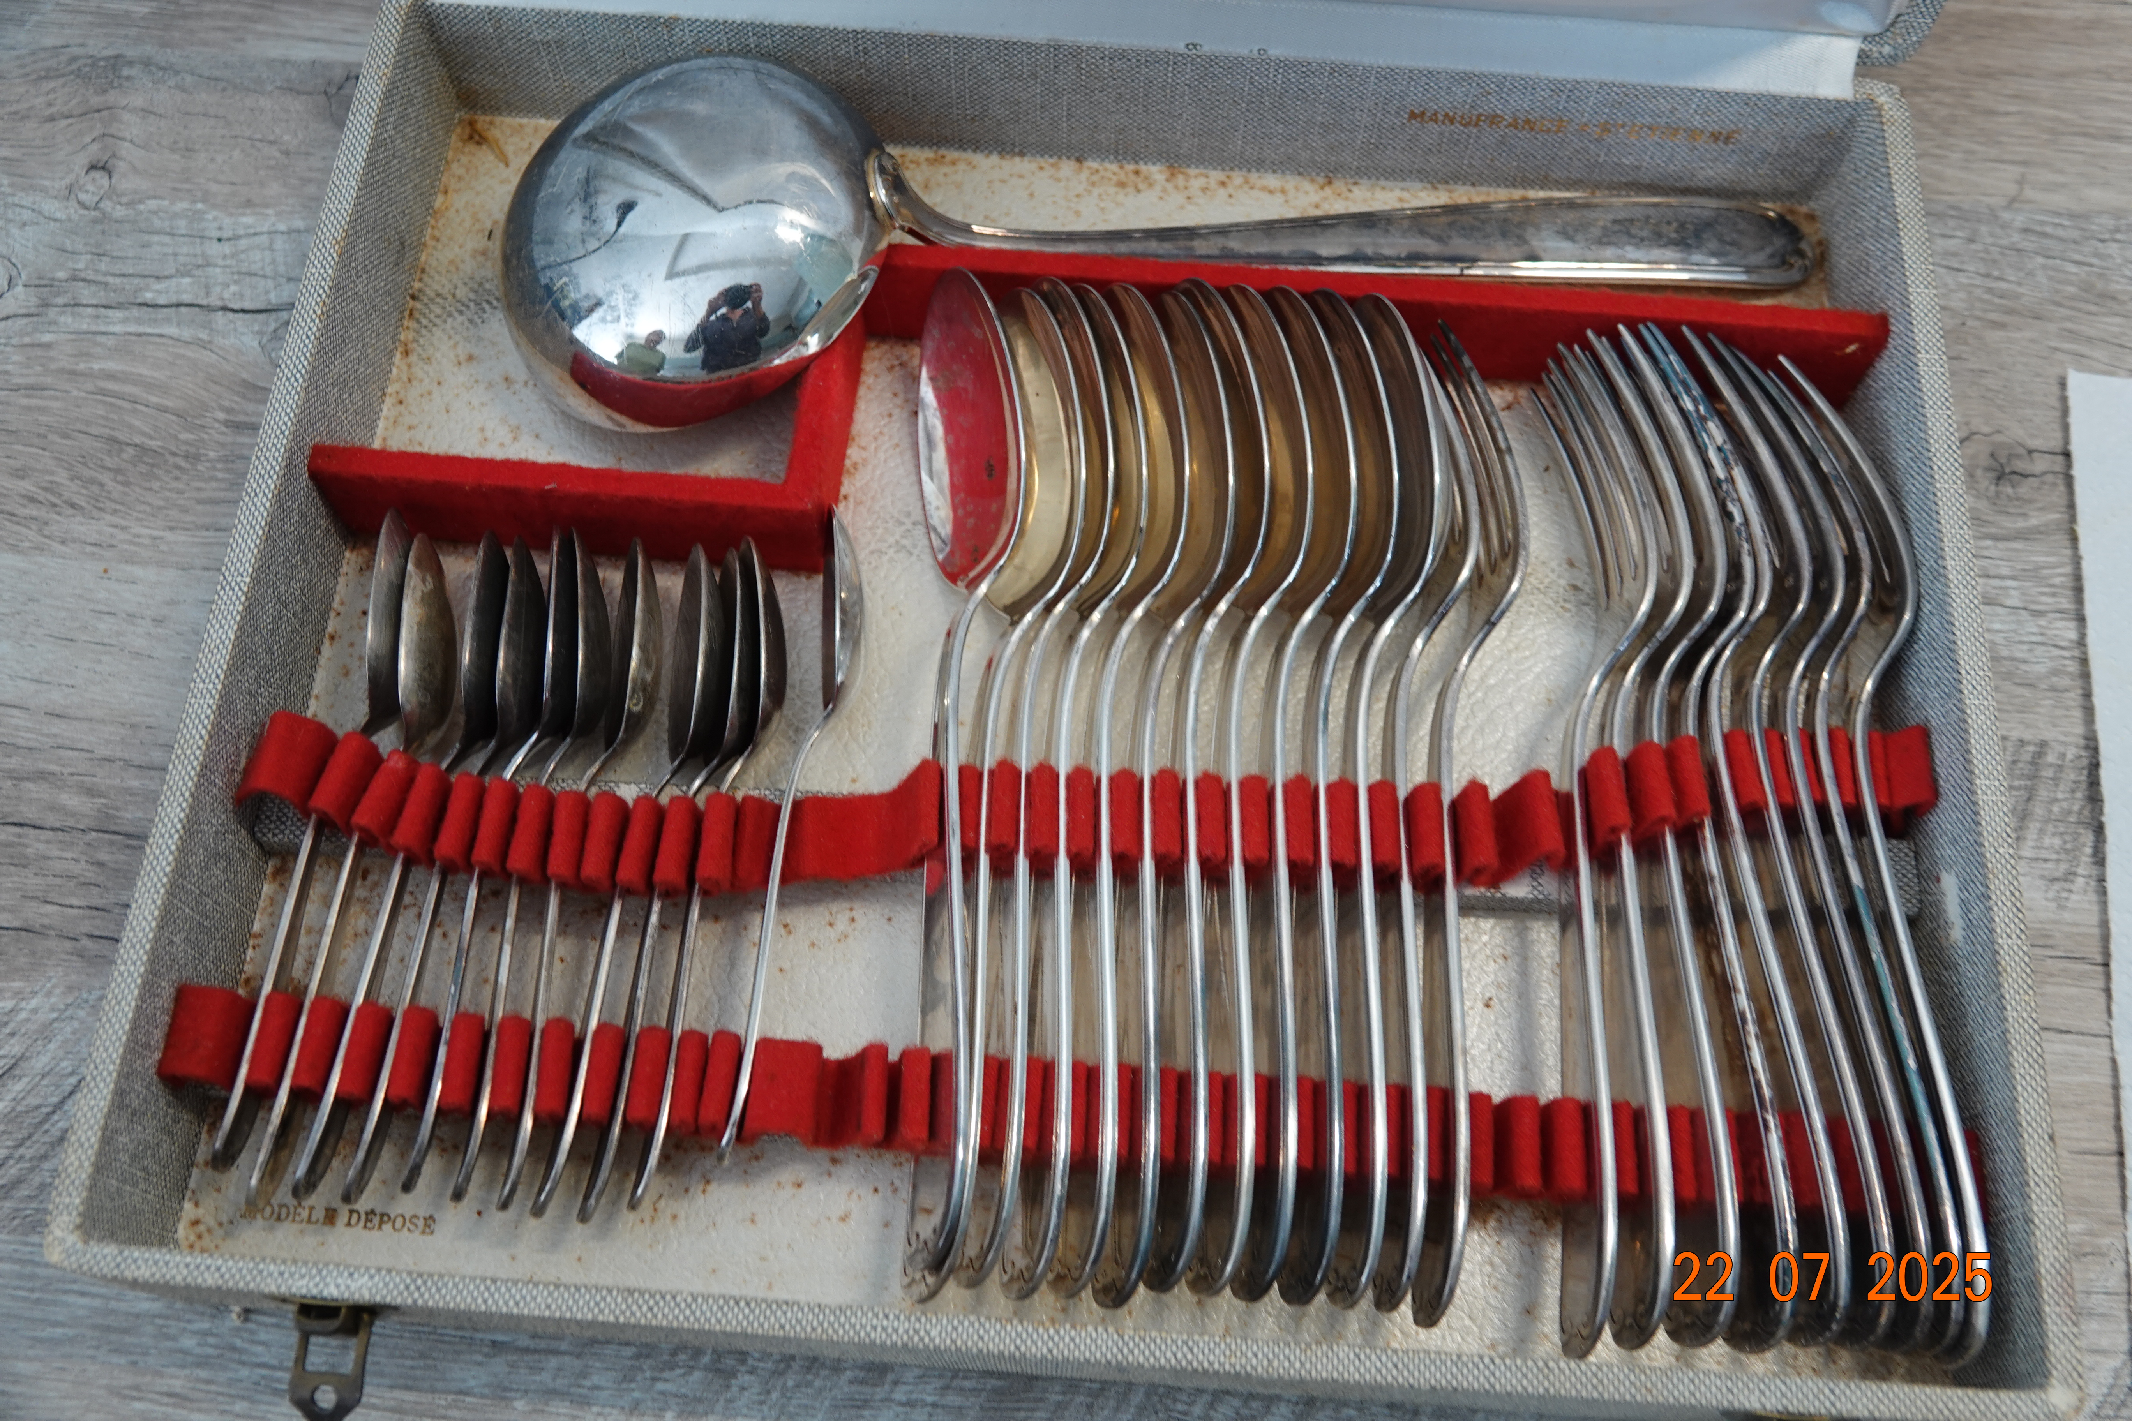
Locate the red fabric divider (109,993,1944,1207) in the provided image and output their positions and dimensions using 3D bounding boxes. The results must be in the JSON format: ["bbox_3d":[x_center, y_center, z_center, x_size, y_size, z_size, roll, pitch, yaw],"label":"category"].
[{"bbox_3d":[-0.003,0.075,0.347,0.328,0.022,0.018,4,67,1],"label":"red fabric divider"}]

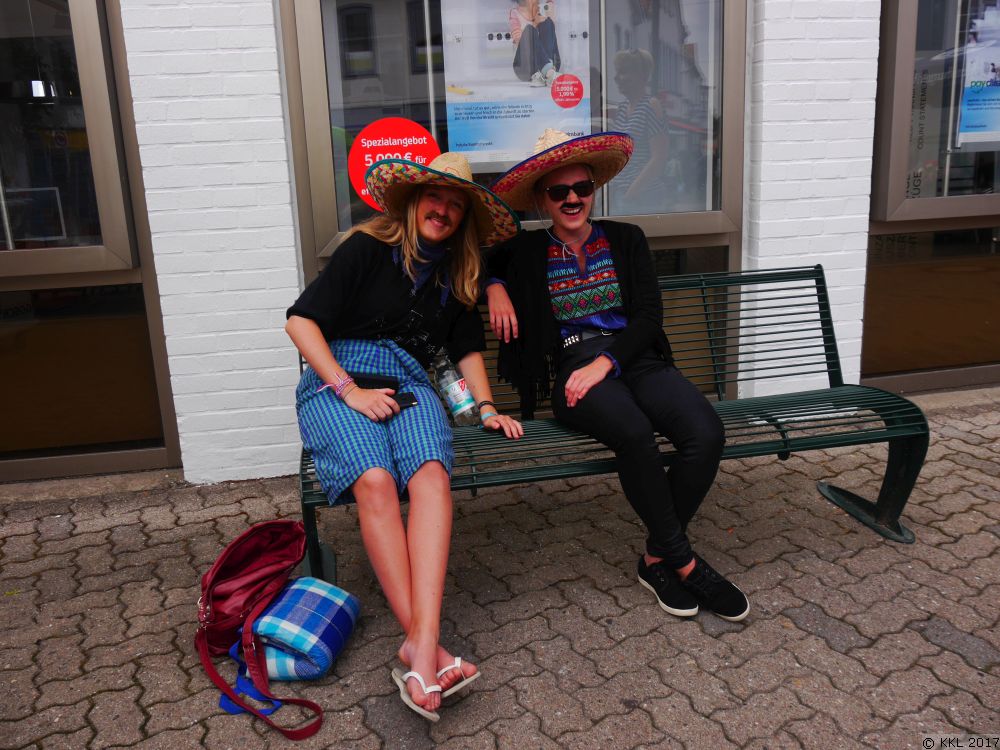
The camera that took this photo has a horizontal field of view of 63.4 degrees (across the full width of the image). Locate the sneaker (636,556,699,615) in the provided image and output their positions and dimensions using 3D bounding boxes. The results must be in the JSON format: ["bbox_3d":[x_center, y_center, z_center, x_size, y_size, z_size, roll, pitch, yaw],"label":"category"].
[{"bbox_3d":[0.485,0.579,2.318,0.100,0.105,0.272,-6,13,-16],"label":"sneaker"}]

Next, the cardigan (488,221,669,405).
[{"bbox_3d":[0.241,-0.184,2.420,0.540,0.560,0.380,-3,13,-2],"label":"cardigan"}]

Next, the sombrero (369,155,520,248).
[{"bbox_3d":[-0.142,-0.502,2.203,0.450,0.155,0.460,19,-14,2],"label":"sombrero"}]

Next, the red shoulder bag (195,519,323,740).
[{"bbox_3d":[-0.651,0.598,2.053,0.350,0.280,0.640,-6,13,-17],"label":"red shoulder bag"}]

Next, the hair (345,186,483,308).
[{"bbox_3d":[-0.228,-0.362,2.180,0.370,0.370,0.260,-2,13,3],"label":"hair"}]

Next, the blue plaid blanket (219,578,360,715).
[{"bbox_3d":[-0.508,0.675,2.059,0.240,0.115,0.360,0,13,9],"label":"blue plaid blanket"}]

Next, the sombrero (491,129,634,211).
[{"bbox_3d":[0.178,-0.650,2.462,0.460,0.150,0.460,-16,-9,2],"label":"sombrero"}]

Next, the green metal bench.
[{"bbox_3d":[0.339,0.149,2.583,2.000,0.840,0.630,-5,13,-11],"label":"green metal bench"}]

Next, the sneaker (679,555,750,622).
[{"bbox_3d":[0.602,0.580,2.287,0.100,0.105,0.275,-6,13,-17],"label":"sneaker"}]

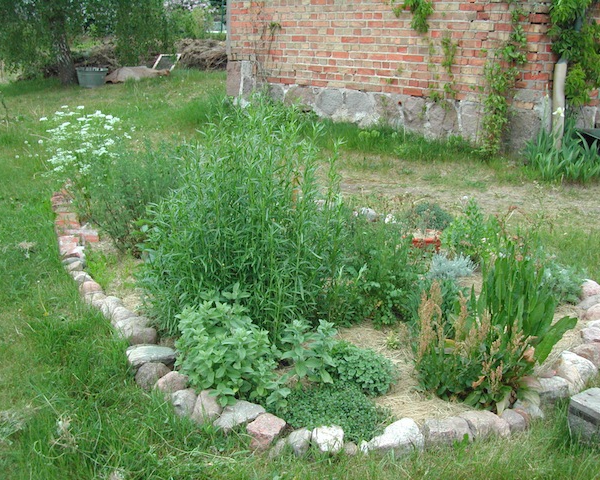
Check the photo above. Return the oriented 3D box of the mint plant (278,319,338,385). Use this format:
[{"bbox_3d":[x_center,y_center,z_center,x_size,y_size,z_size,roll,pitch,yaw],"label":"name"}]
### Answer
[{"bbox_3d":[0.036,0.467,2.970,0.250,0.250,0.230,1,17,1],"label":"mint plant"}]

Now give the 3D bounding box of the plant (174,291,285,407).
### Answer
[{"bbox_3d":[-0.291,0.440,2.900,0.450,0.380,0.420,-1,17,-6],"label":"plant"}]

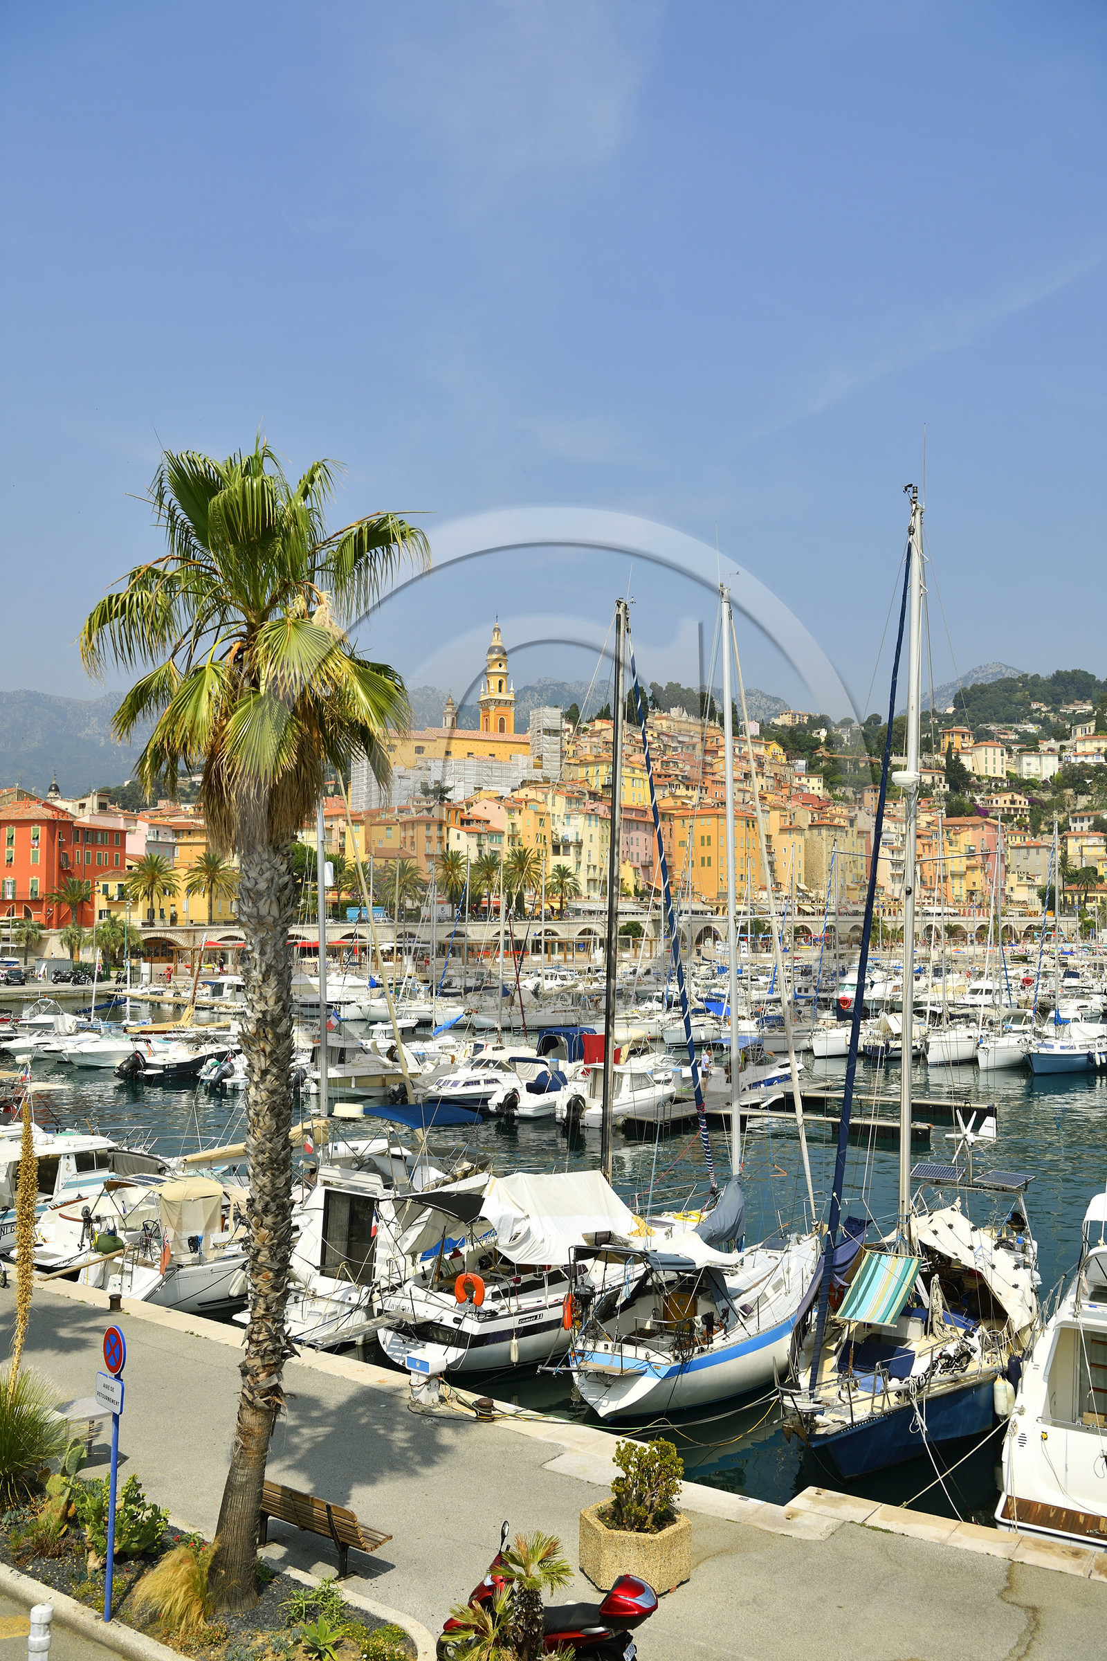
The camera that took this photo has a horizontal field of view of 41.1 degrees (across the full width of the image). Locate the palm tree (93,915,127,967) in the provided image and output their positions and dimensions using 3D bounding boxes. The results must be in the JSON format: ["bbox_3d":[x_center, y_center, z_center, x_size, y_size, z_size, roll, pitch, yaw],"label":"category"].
[{"bbox_3d":[-45.704,11.593,152.000,3.470,5.680,3.470,0,-3,0],"label":"palm tree"}]

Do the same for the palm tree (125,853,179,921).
[{"bbox_3d":[-49.716,7.305,183.000,6.758,8.881,6.758,0,-3,0],"label":"palm tree"}]

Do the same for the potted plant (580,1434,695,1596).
[{"bbox_3d":[0.829,6.795,14.844,1.120,1.320,0.970,0,-3,11],"label":"potted plant"}]

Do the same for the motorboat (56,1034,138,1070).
[{"bbox_3d":[-22.379,11.189,76.235,5.800,1.650,2.300,3,-4,-40],"label":"motorboat"}]

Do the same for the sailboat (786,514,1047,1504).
[{"bbox_3d":[5.742,1.912,24.535,3.500,15.400,11.400,-1,-3,27],"label":"sailboat"}]

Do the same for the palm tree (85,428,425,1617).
[{"bbox_3d":[-3.033,1.920,14.869,3.500,11.600,3.400,0,-3,0],"label":"palm tree"}]

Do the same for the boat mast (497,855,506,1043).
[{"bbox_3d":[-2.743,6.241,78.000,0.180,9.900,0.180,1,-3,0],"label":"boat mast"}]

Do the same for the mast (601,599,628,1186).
[{"bbox_3d":[1.231,1.539,31.263,0.180,13.020,0.220,0,-4,37],"label":"mast"}]

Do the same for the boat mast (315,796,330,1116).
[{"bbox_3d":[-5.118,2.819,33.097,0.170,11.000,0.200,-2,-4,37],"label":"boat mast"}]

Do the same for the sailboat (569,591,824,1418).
[{"bbox_3d":[3.340,2.554,27.405,3.100,14.300,9.400,-2,-4,33],"label":"sailboat"}]

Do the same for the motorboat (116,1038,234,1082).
[{"bbox_3d":[-18.662,11.545,74.400,6.800,1.950,2.350,2,-4,-37],"label":"motorboat"}]

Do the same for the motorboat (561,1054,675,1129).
[{"bbox_3d":[2.610,10.015,57.054,5.800,2.500,2.200,3,-4,-42],"label":"motorboat"}]

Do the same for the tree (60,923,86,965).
[{"bbox_3d":[-48.861,11.737,150.000,2.770,4.620,2.770,0,-3,0],"label":"tree"}]

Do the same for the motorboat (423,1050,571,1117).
[{"bbox_3d":[-2.340,10.106,59.151,7.000,2.600,2.600,3,-4,-42],"label":"motorboat"}]

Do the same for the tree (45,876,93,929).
[{"bbox_3d":[-52.541,7.948,160.000,5.200,5.910,5.200,0,-3,0],"label":"tree"}]

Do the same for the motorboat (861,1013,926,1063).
[{"bbox_3d":[19.931,11.357,83.354,2.500,2.250,7.200,-2,-4,38],"label":"motorboat"}]

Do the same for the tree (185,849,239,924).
[{"bbox_3d":[-39.847,6.654,172.000,6.200,8.920,6.200,0,-3,0],"label":"tree"}]

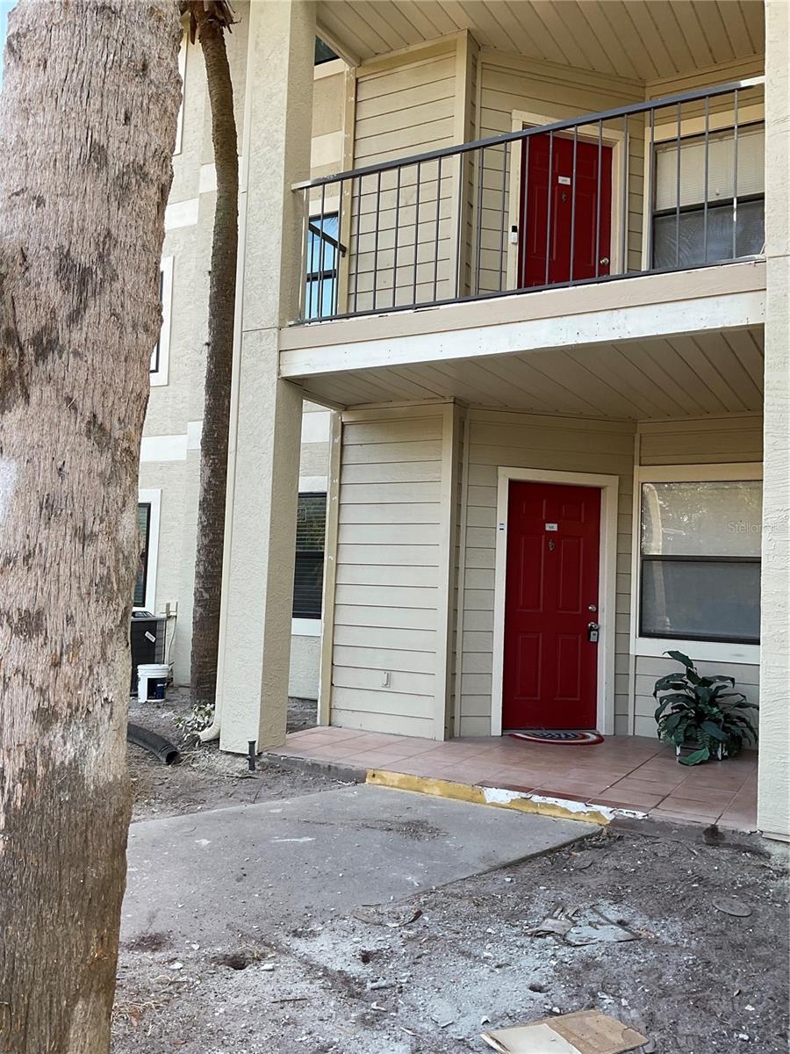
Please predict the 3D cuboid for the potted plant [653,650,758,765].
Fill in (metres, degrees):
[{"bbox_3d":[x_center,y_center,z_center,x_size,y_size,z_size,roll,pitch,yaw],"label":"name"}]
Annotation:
[{"bbox_3d":[2.344,1.341,6.622,0.780,0.750,0.720,0,-4,28],"label":"potted plant"}]

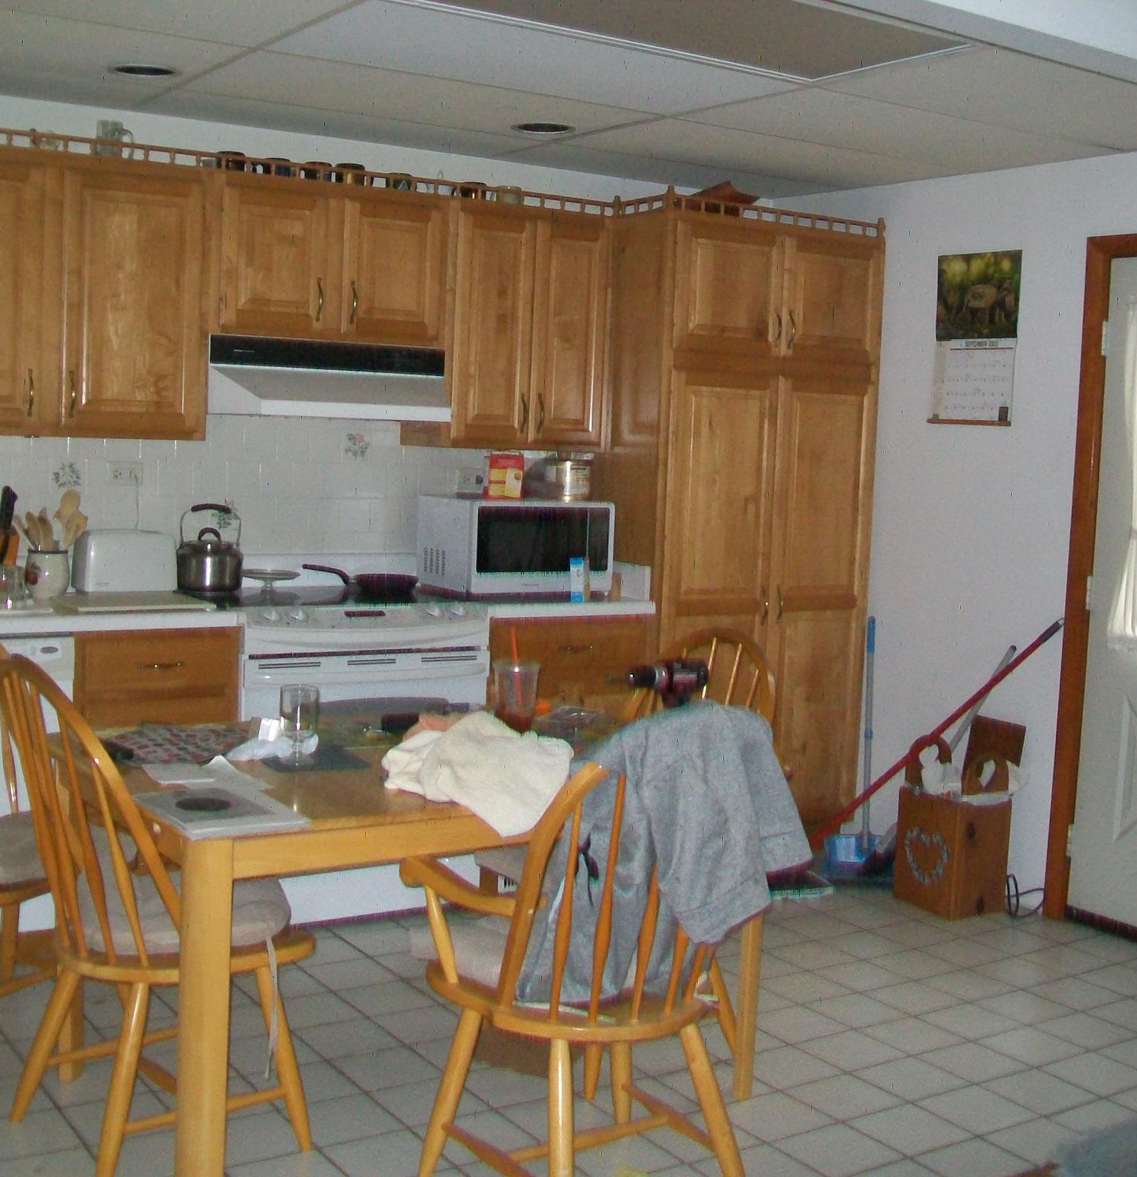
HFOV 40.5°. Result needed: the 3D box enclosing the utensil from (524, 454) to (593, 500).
[{"bbox_3d":[-0.029,-0.364,5.041,0.200,0.150,0.190,2,5,0],"label":"utensil"}]

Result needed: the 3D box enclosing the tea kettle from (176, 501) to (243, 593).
[{"bbox_3d":[-1.073,-0.123,4.618,0.205,0.260,0.215,2,6,0],"label":"tea kettle"}]

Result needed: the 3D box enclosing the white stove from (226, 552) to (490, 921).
[{"bbox_3d":[-0.715,0.456,4.600,0.775,0.960,0.670,-1,6,-33],"label":"white stove"}]

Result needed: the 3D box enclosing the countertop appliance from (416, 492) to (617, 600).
[{"bbox_3d":[-0.173,-0.135,4.998,0.520,0.300,0.360,-1,7,-32],"label":"countertop appliance"}]

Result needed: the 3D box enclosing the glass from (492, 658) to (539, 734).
[{"bbox_3d":[-0.121,0.256,3.578,0.106,0.178,0.106,2,6,0],"label":"glass"}]

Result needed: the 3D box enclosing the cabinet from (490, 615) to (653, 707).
[{"bbox_3d":[-0.156,0.472,5.081,0.595,0.840,0.610,-1,7,-32],"label":"cabinet"}]

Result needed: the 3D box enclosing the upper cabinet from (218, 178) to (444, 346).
[{"bbox_3d":[-0.758,-0.965,4.628,0.780,0.463,0.333,-1,6,-33],"label":"upper cabinet"}]

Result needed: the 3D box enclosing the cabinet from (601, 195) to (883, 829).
[{"bbox_3d":[0.501,-0.174,5.364,0.917,2.157,0.636,-1,6,-33],"label":"cabinet"}]

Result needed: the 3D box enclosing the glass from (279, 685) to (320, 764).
[{"bbox_3d":[-0.566,0.283,3.228,0.083,0.155,0.083,-1,7,-32],"label":"glass"}]

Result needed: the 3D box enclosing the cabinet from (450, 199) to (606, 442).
[{"bbox_3d":[-0.190,-0.834,5.016,0.598,0.762,0.333,-1,6,-33],"label":"cabinet"}]

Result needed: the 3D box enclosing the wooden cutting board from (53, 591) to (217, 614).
[{"bbox_3d":[-1.215,0.039,4.260,0.390,0.018,0.400,-1,7,-32],"label":"wooden cutting board"}]

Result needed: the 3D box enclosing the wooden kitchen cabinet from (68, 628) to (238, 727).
[{"bbox_3d":[-1.244,0.498,4.304,0.456,0.881,0.632,-1,6,-33],"label":"wooden kitchen cabinet"}]

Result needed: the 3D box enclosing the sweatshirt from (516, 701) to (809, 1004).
[{"bbox_3d":[0.148,0.451,2.591,0.450,0.540,0.280,0,6,-21],"label":"sweatshirt"}]

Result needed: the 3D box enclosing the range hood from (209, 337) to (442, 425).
[{"bbox_3d":[-0.731,-0.619,4.596,0.780,0.225,0.485,-1,6,-33],"label":"range hood"}]

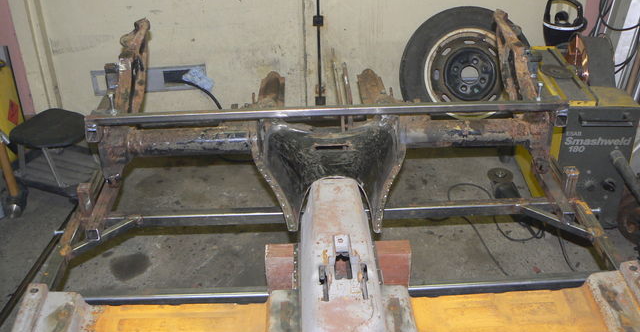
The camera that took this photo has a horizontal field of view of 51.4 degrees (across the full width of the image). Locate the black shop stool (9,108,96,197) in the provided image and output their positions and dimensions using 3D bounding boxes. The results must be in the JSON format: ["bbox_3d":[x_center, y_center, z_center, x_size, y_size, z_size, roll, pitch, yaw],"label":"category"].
[{"bbox_3d":[-1.068,-0.037,2.765,0.370,0.330,0.290,16,32,29],"label":"black shop stool"}]

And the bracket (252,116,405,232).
[{"bbox_3d":[0.023,0.018,1.580,0.385,0.150,0.320,-2,28,-1],"label":"bracket"}]

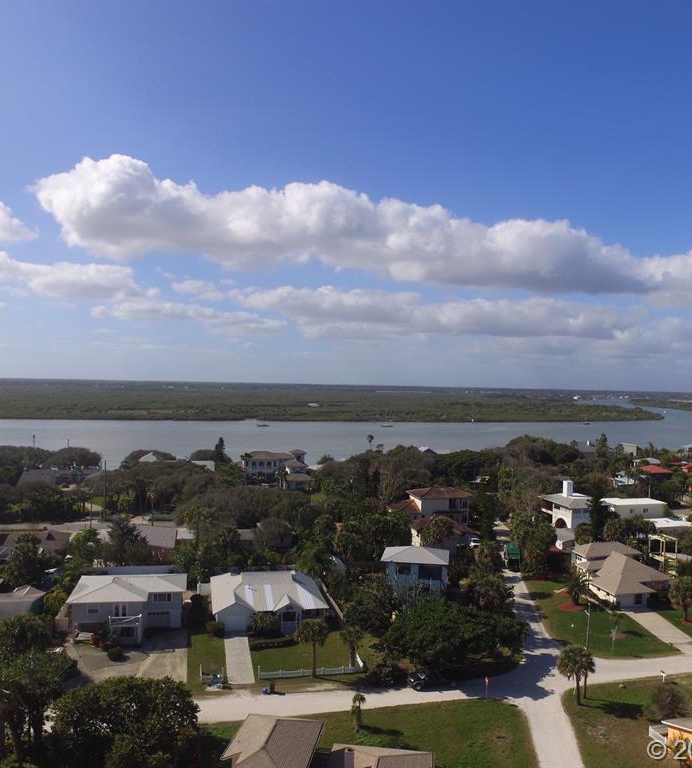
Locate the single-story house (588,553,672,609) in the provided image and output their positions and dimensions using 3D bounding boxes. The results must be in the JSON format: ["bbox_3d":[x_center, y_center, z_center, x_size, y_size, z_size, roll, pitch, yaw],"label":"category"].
[{"bbox_3d":[44.908,30.783,94.615,13.400,6.100,13.800,1,0,-12],"label":"single-story house"}]

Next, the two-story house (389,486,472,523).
[{"bbox_3d":[20.530,29.432,145.615,17.800,7.800,9.800,1,0,-19],"label":"two-story house"}]

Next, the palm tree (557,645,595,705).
[{"bbox_3d":[24.013,30.342,62.015,3.800,6.200,3.500,1,0,0],"label":"palm tree"}]

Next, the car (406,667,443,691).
[{"bbox_3d":[9.128,33.352,66.967,4.150,1.800,1.870,1,0,-10],"label":"car"}]

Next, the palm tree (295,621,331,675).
[{"bbox_3d":[-3.723,30.752,68.569,4.000,6.500,4.000,1,0,0],"label":"palm tree"}]

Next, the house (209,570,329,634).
[{"bbox_3d":[-11.983,31.159,88.269,15.600,5.400,14.800,1,0,-11],"label":"house"}]

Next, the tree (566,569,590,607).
[{"bbox_3d":[35.307,30.749,90.015,3.700,5.800,3.700,1,0,0],"label":"tree"}]

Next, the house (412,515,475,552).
[{"bbox_3d":[20.509,31.885,127.269,11.500,5.300,10.000,1,0,-12],"label":"house"}]

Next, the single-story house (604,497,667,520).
[{"bbox_3d":[74.779,32.585,155.816,15.500,3.600,8.800,1,0,-6],"label":"single-story house"}]

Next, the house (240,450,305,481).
[{"bbox_3d":[-24.036,27.236,198.014,20.500,11.000,14.000,1,0,-12],"label":"house"}]

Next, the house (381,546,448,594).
[{"bbox_3d":[10.728,29.418,92.315,10.200,7.500,7.600,1,0,9],"label":"house"}]

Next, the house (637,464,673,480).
[{"bbox_3d":[119.977,34.489,230.968,11.000,5.200,10.000,1,0,-12],"label":"house"}]

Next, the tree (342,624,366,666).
[{"bbox_3d":[0.806,30.487,68.715,2.800,5.000,2.800,1,0,0],"label":"tree"}]

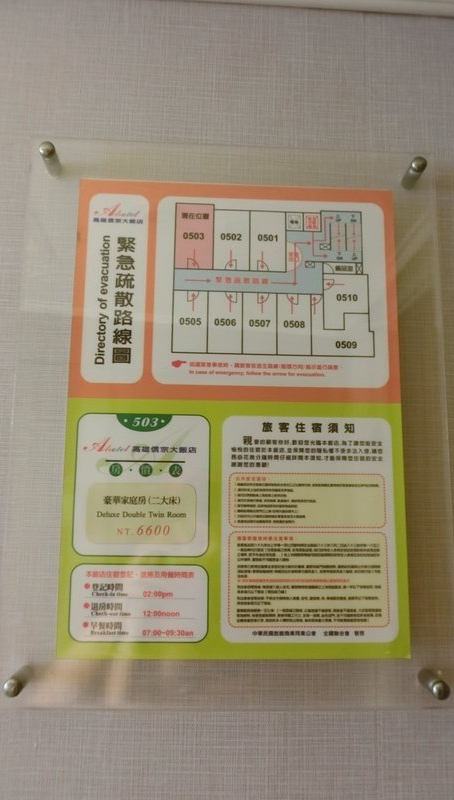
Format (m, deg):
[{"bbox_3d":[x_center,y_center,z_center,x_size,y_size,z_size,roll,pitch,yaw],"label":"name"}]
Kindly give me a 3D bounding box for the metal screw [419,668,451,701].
[{"bbox_3d":[0.130,0.178,0.360,0.010,0.010,0.029,1,-9,-3],"label":"metal screw"}]

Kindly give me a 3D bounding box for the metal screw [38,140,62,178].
[{"bbox_3d":[-0.122,-0.166,0.399,0.010,0.010,0.029,1,-9,-3],"label":"metal screw"}]

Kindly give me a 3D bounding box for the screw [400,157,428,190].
[{"bbox_3d":[0.134,-0.162,0.414,0.010,0.010,0.029,1,-9,-3],"label":"screw"}]

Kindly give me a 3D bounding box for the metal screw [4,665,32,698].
[{"bbox_3d":[-0.126,0.169,0.347,0.010,0.010,0.029,1,-9,-3],"label":"metal screw"}]

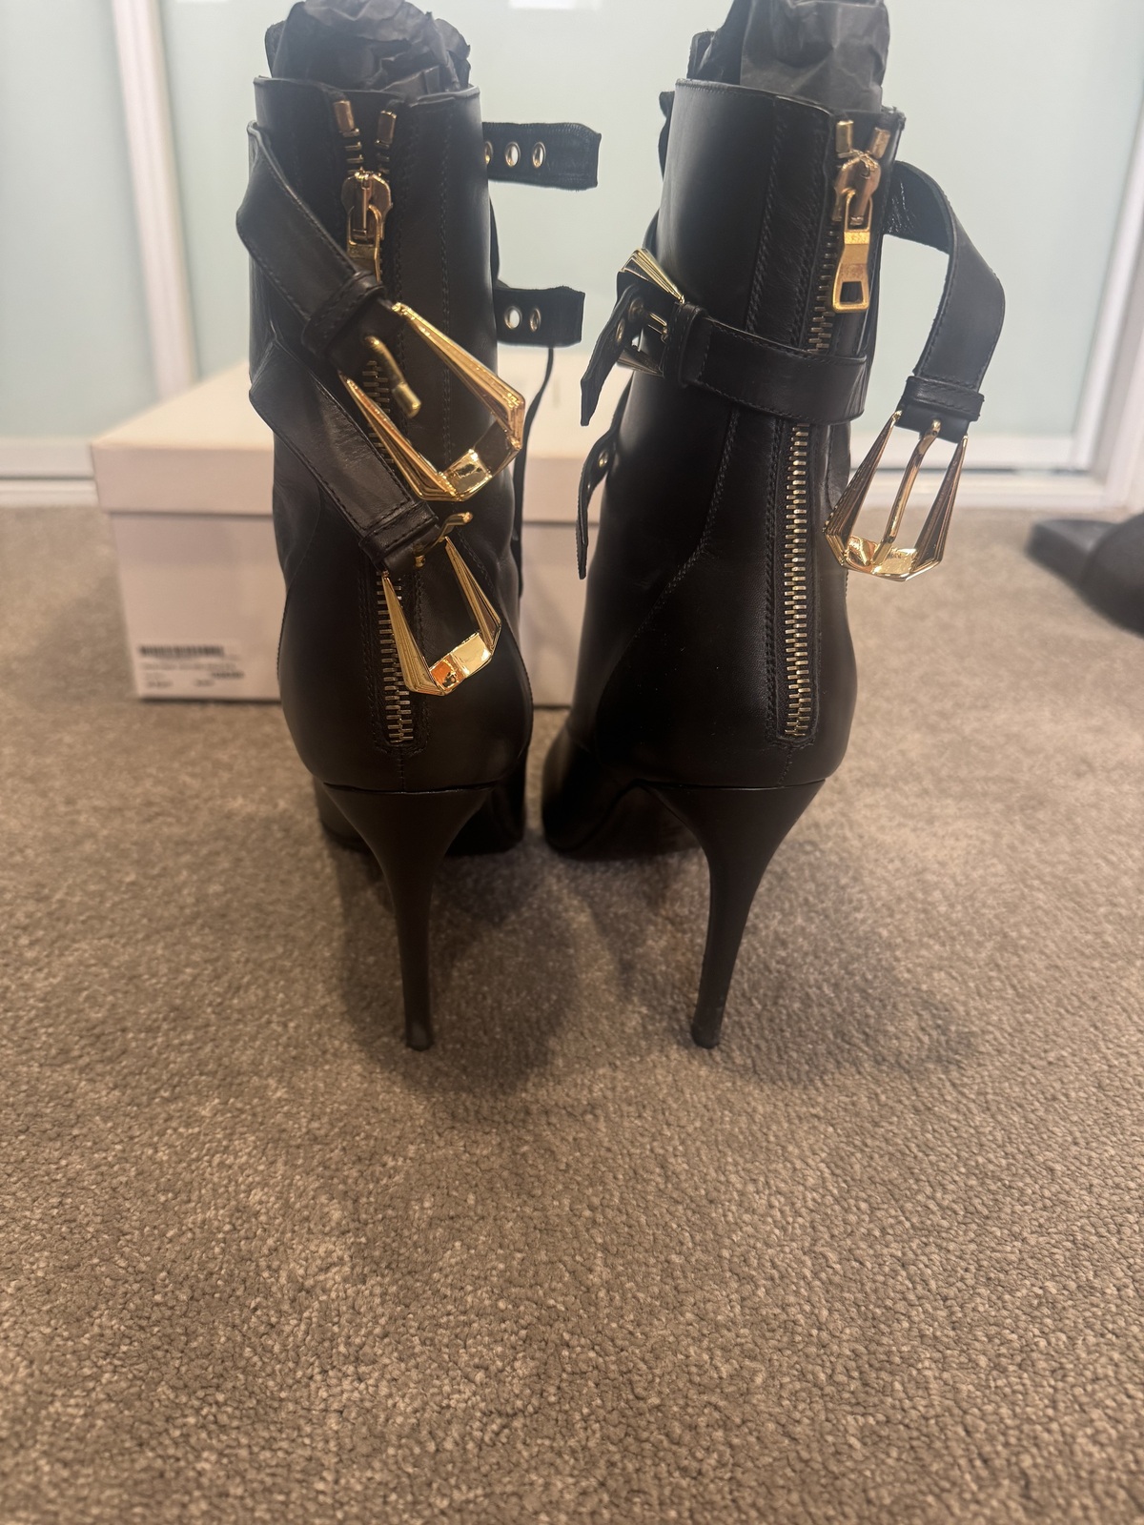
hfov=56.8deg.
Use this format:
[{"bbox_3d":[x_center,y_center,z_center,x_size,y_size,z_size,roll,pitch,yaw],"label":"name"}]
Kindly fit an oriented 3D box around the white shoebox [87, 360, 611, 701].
[{"bbox_3d":[-0.069,-0.178,0.695,0.322,0.124,0.414,1,27,-4],"label":"white shoebox"}]

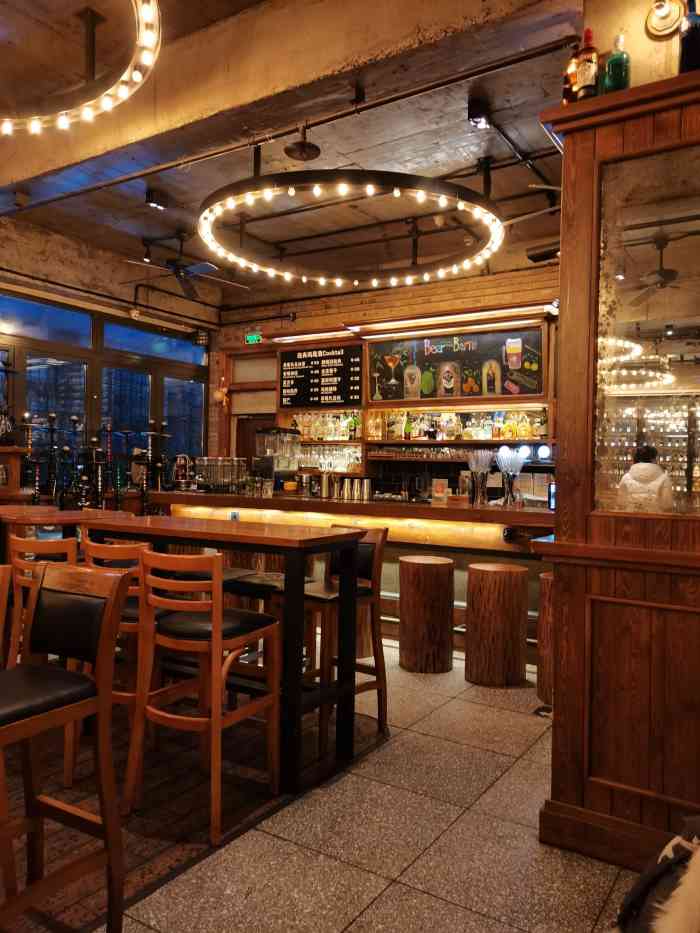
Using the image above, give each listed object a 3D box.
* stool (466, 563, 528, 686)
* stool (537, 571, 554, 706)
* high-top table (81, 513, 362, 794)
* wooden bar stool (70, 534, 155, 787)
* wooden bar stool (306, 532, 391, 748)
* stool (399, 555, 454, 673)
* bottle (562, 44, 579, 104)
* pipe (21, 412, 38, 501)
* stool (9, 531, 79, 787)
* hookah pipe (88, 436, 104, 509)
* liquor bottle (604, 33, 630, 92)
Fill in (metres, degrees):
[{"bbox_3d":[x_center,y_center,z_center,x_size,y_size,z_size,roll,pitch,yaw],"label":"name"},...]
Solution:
[{"bbox_3d":[0.955,1.019,4.572,0.380,0.730,0.380,1,0,32],"label":"stool"},{"bbox_3d":[1.323,1.021,4.173,0.380,0.725,0.380,1,0,33],"label":"stool"},{"bbox_3d":[-0.682,0.828,3.539,1.480,1.055,0.585,1,0,31],"label":"high-top table"},{"bbox_3d":[-0.896,0.816,3.024,0.430,1.030,0.490,1,0,27],"label":"wooden bar stool"},{"bbox_3d":[-0.091,0.836,3.553,0.480,1.035,0.420,1,0,-42],"label":"wooden bar stool"},{"bbox_3d":[0.530,1.009,4.846,0.365,0.730,0.365,1,0,0],"label":"stool"},{"bbox_3d":[0.805,-1.399,2.554,0.078,0.273,0.078,1,0,33],"label":"bottle"},{"bbox_3d":[-2.744,-0.086,6.000,0.165,0.740,0.165,1,0,32],"label":"pipe"},{"bbox_3d":[-1.215,0.822,3.203,0.440,1.050,0.490,1,0,23],"label":"stool"},{"bbox_3d":[-2.242,0.053,6.200,0.150,0.630,0.150,1,0,32],"label":"hookah pipe"},{"bbox_3d":[0.942,-1.392,2.466,0.085,0.264,0.085,1,0,33],"label":"liquor bottle"}]

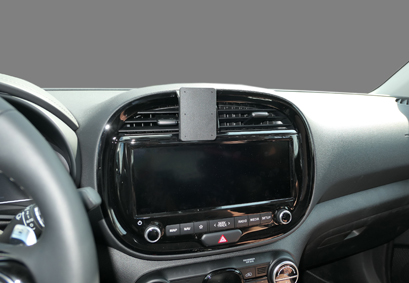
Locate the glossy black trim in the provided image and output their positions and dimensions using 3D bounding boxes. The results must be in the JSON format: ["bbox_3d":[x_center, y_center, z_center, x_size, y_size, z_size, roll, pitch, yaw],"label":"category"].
[{"bbox_3d":[0.020,0.044,0.432,0.345,0.248,0.060,-2,0,-17],"label":"glossy black trim"}]

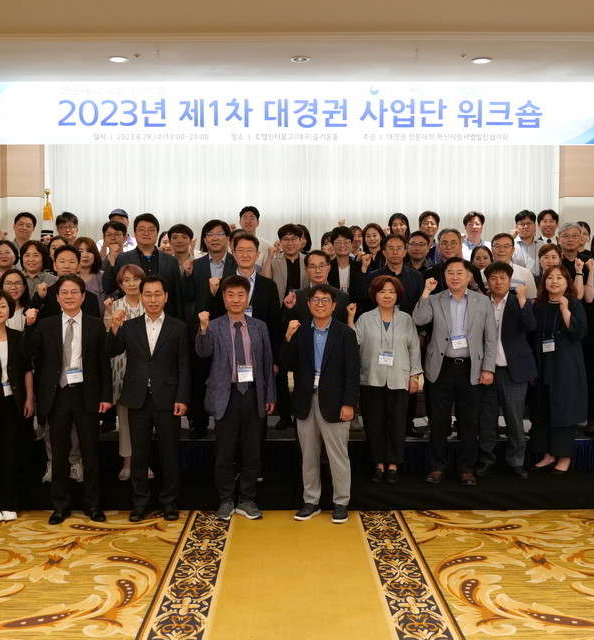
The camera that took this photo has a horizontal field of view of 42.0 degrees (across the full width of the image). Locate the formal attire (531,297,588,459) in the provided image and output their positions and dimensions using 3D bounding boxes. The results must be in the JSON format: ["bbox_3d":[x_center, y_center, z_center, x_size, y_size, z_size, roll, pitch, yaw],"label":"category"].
[{"bbox_3d":[2.071,0.461,6.101,0.403,1.293,0.380,1,3,18],"label":"formal attire"}]

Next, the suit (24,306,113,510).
[{"bbox_3d":[-1.641,0.651,5.530,0.620,1.450,0.380,0,2,-14],"label":"suit"}]

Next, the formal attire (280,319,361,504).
[{"bbox_3d":[0.164,0.649,5.394,0.530,1.321,0.370,0,3,5],"label":"formal attire"}]

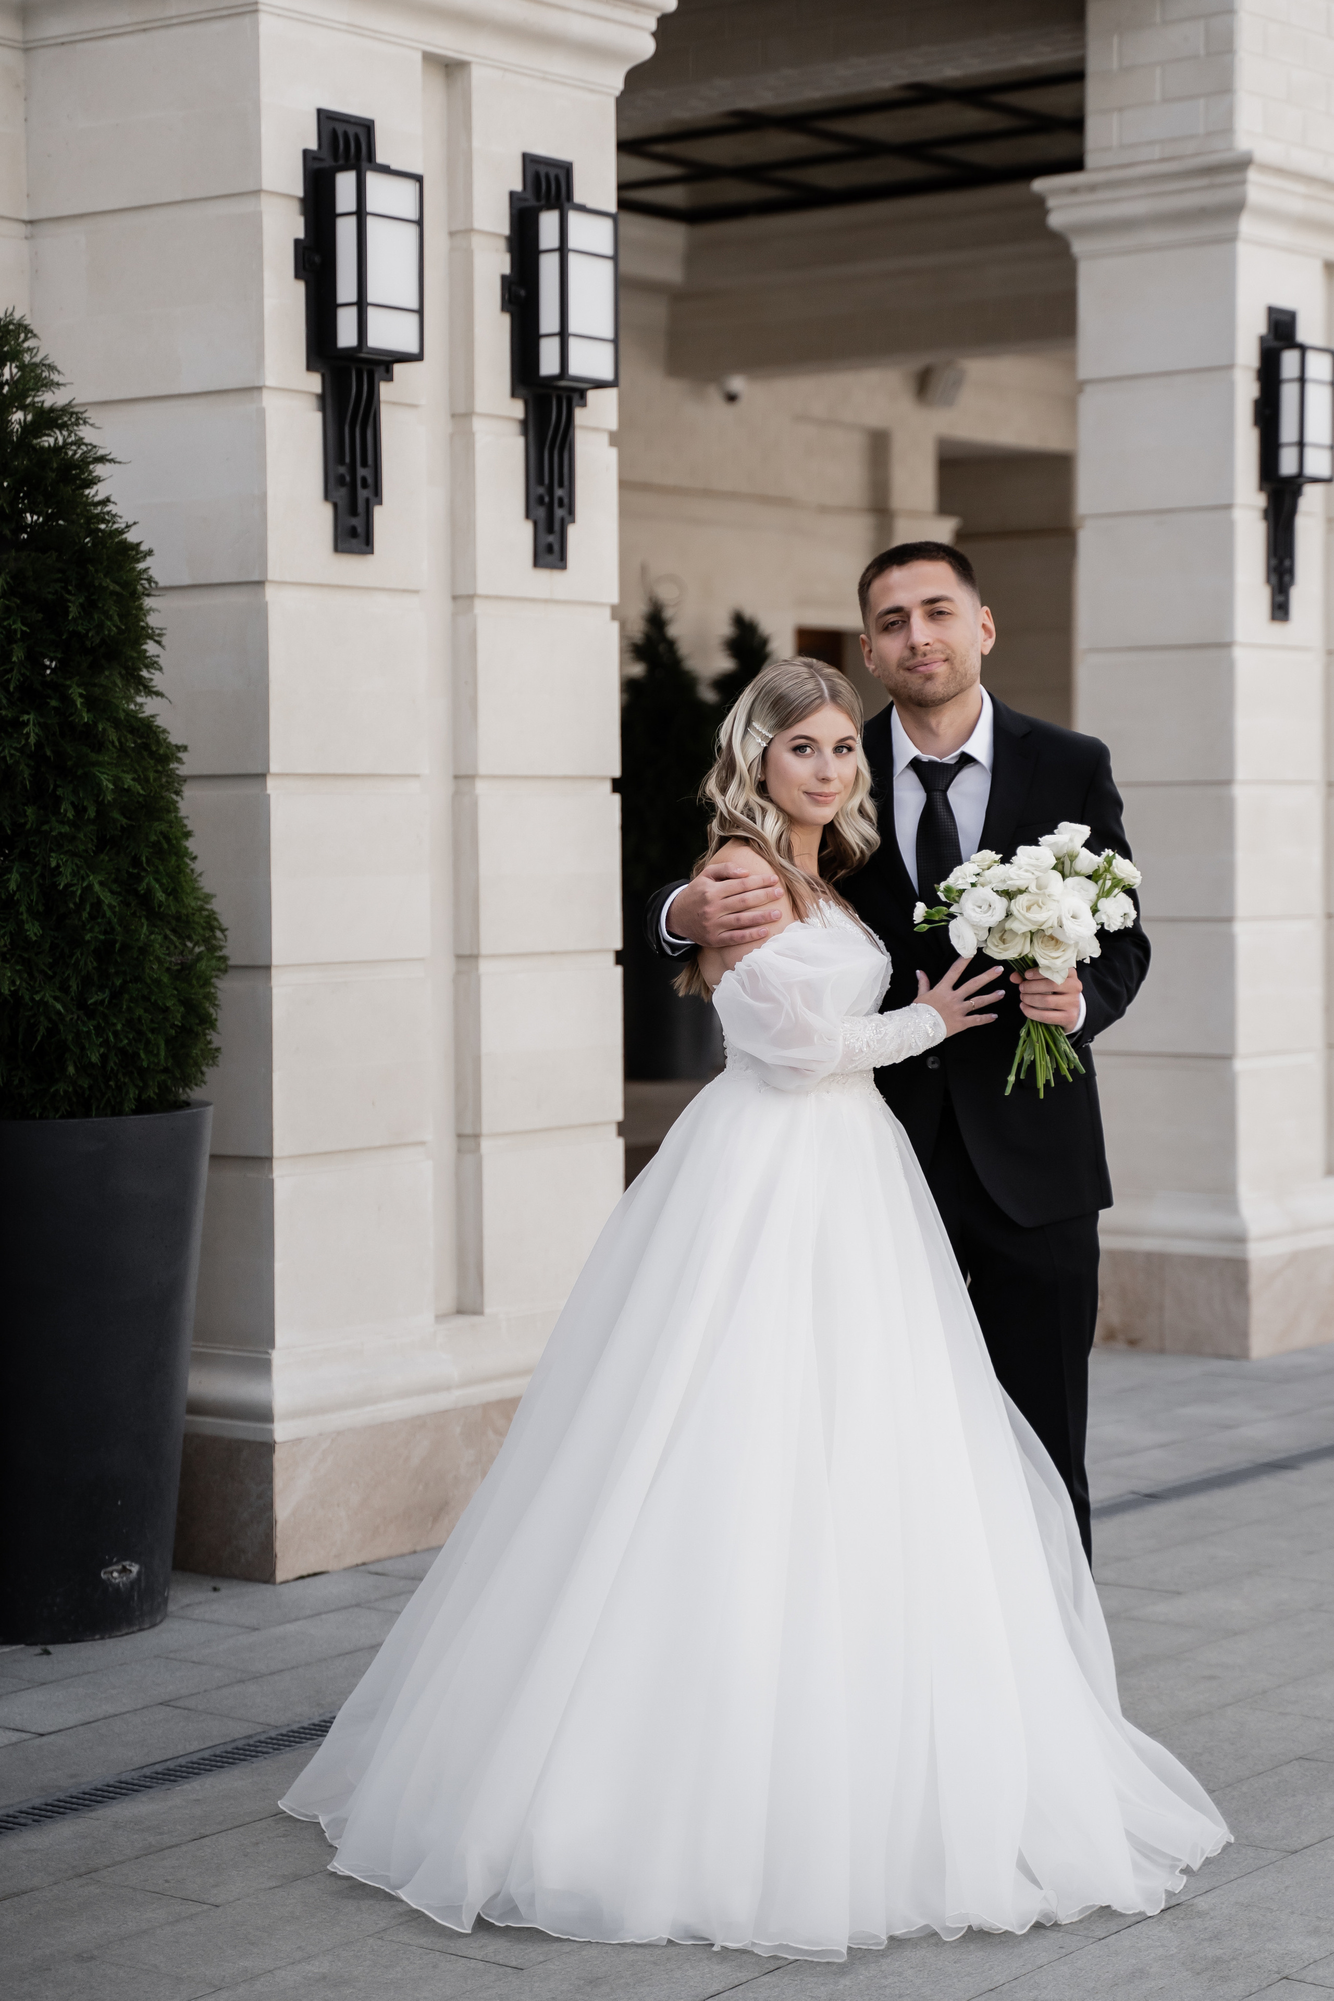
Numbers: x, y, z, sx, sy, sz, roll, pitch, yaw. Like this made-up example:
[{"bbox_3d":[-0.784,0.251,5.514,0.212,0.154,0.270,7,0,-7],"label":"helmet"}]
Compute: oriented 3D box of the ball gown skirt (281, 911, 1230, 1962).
[{"bbox_3d":[0.124,0.521,4.962,1.360,1.300,1.360,1,3,32],"label":"ball gown skirt"}]

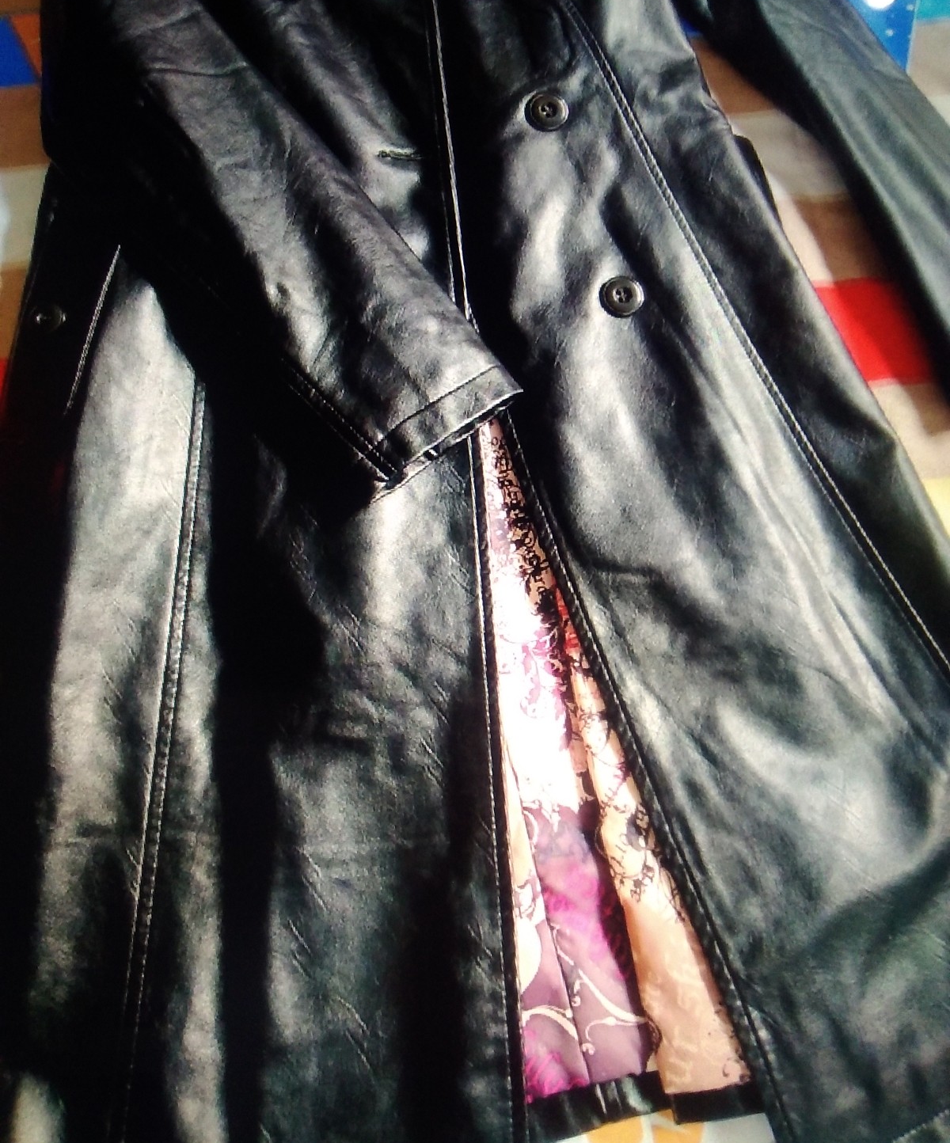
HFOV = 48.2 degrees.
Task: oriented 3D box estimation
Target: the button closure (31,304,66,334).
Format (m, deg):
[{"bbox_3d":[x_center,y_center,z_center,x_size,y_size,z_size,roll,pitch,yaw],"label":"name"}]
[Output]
[{"bbox_3d":[-0.299,-0.177,0.745,0.026,0.005,0.026,0,69,-5],"label":"button closure"}]

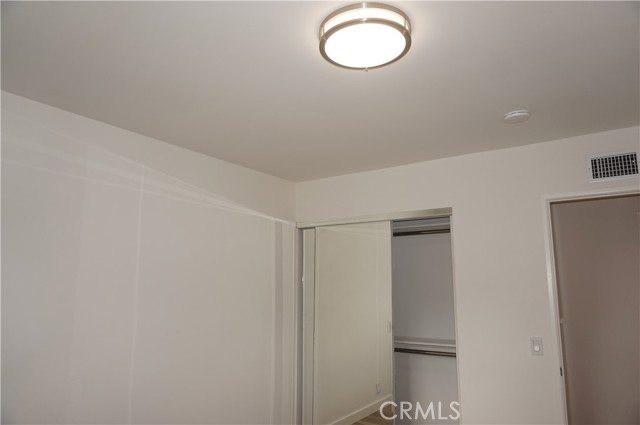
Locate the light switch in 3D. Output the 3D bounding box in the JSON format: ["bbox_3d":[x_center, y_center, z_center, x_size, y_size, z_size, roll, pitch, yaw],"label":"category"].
[{"bbox_3d":[1.405,0.869,2.761,0.071,0.115,0.012,-6,-12,34],"label":"light switch"}]

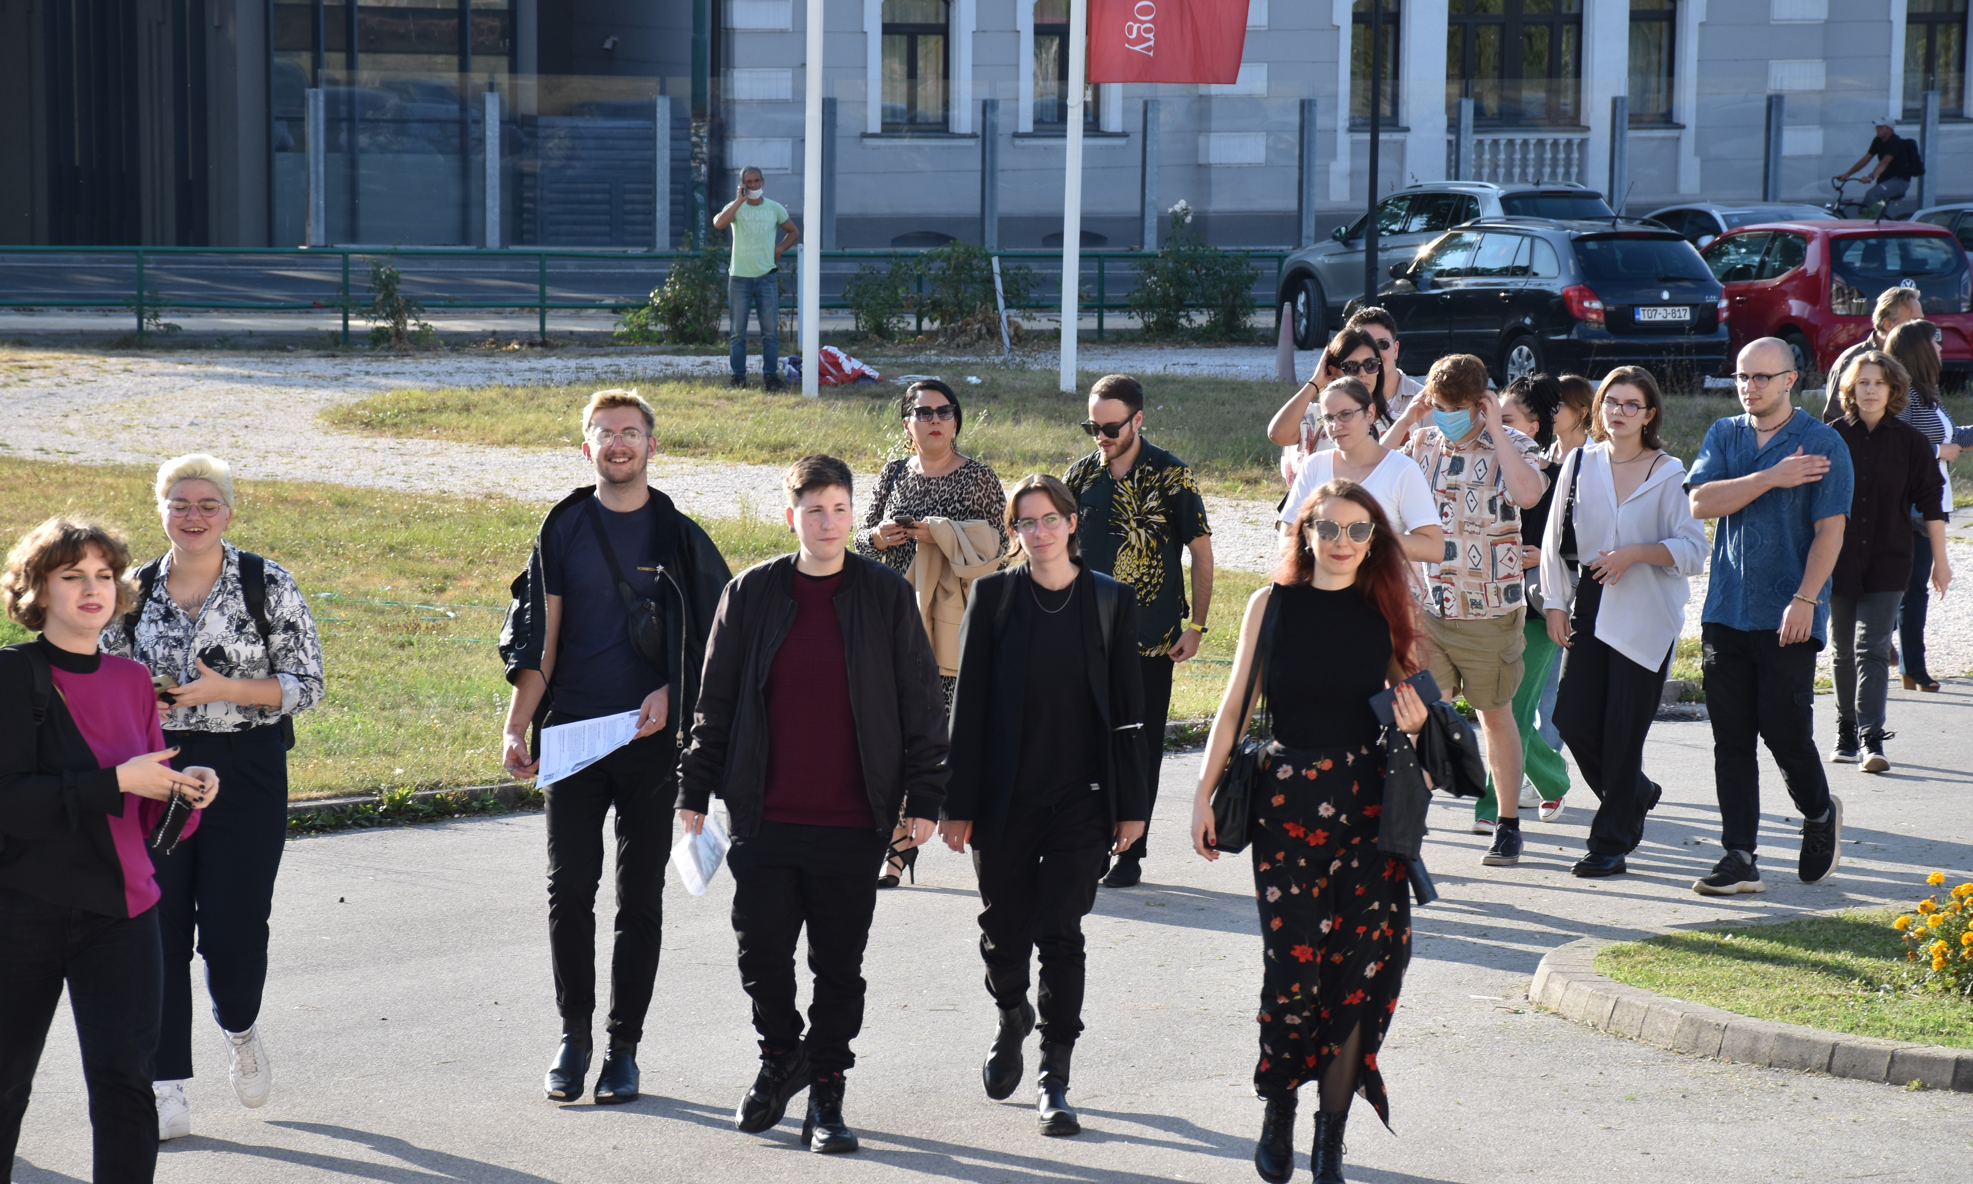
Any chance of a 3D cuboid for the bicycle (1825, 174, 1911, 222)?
[{"bbox_3d":[10.676,-4.458,89.500,1.750,1.080,0.600,-1,5,-24],"label":"bicycle"}]

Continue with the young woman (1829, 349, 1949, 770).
[{"bbox_3d":[3.562,-0.125,29.300,0.510,1.670,0.400,2,4,18],"label":"young woman"}]

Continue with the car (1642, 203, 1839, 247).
[{"bbox_3d":[8.230,-3.440,79.300,1.780,1.460,4.350,-1,4,-22],"label":"car"}]

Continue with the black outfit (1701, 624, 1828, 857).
[{"bbox_3d":[2.586,0.456,24.600,0.380,0.860,0.420,4,5,37],"label":"black outfit"}]

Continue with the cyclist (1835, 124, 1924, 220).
[{"bbox_3d":[10.825,-4.878,89.500,0.920,1.600,0.600,-1,5,-24],"label":"cyclist"}]

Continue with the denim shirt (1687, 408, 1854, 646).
[{"bbox_3d":[2.601,-0.215,24.550,0.520,0.780,0.340,3,5,34],"label":"denim shirt"}]

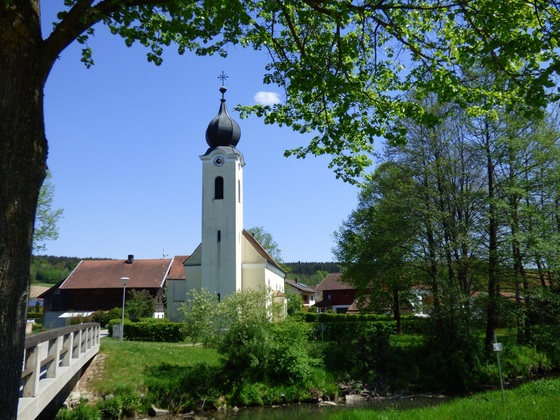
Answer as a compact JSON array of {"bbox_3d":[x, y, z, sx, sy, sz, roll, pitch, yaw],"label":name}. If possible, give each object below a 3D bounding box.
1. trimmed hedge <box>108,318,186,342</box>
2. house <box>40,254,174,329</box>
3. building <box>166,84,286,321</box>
[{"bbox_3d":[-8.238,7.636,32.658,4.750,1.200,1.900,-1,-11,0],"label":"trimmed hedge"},{"bbox_3d":[-23.046,11.544,73.512,15.570,9.950,12.600,-1,-11,0],"label":"house"},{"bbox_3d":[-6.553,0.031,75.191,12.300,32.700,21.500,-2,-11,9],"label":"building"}]

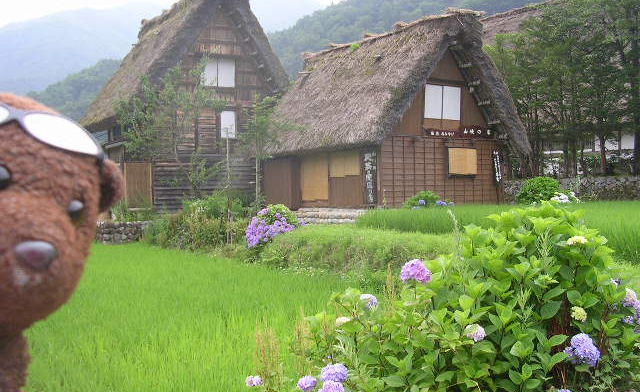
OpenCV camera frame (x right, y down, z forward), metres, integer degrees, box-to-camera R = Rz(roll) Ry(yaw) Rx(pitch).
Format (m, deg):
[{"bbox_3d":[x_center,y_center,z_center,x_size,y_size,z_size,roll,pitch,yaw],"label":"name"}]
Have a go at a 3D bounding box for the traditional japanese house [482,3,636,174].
[{"bbox_3d":[17.498,-7.241,48.041,13.200,12.500,20.500,-1,1,-33],"label":"traditional japanese house"}]

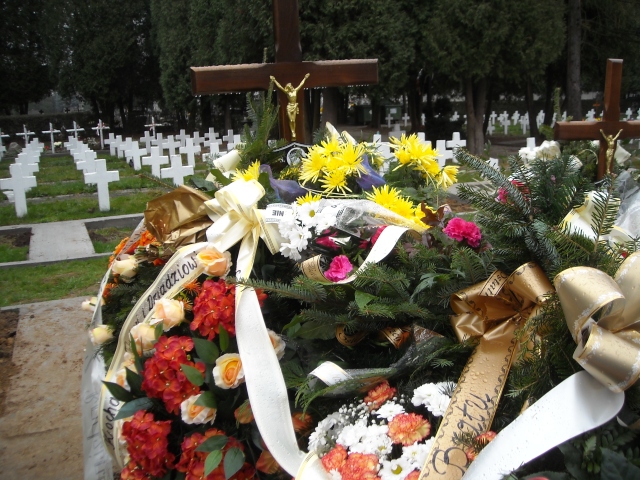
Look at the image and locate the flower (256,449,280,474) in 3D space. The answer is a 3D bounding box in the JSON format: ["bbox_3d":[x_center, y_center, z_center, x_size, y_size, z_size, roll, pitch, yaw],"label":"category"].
[{"bbox_3d":[-0.101,0.435,1.270,0.052,0.055,0.050,-2,11,0],"label":"flower"}]

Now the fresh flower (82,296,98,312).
[{"bbox_3d":[-0.580,0.165,1.650,0.050,0.045,0.050,-9,13,-31],"label":"fresh flower"}]

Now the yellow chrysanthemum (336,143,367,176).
[{"bbox_3d":[0.097,-0.249,2.000,0.092,0.100,0.070,-3,11,-9],"label":"yellow chrysanthemum"}]

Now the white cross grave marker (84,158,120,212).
[{"bbox_3d":[-3.672,-0.918,10.900,0.530,0.870,0.120,-6,12,-22],"label":"white cross grave marker"}]

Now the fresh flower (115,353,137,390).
[{"bbox_3d":[-0.415,0.280,1.380,0.052,0.072,0.052,1,12,17],"label":"fresh flower"}]

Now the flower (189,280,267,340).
[{"bbox_3d":[-0.180,0.136,1.270,0.150,0.125,0.100,0,-24,6],"label":"flower"}]

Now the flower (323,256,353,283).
[{"bbox_3d":[0.041,0.062,1.420,0.062,0.060,0.050,-3,-13,-9],"label":"flower"}]

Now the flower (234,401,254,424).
[{"bbox_3d":[-0.141,0.325,1.220,0.045,0.048,0.042,-1,-24,-1],"label":"flower"}]

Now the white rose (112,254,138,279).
[{"bbox_3d":[-0.475,0.065,1.580,0.057,0.056,0.057,8,15,40],"label":"white rose"}]

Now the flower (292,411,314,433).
[{"bbox_3d":[-0.035,0.342,1.220,0.050,0.048,0.042,-3,-24,-7],"label":"flower"}]

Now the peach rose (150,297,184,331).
[{"bbox_3d":[-0.299,0.148,1.270,0.068,0.066,0.060,4,-19,27],"label":"peach rose"}]

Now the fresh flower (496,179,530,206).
[{"bbox_3d":[0.553,-0.136,1.850,0.100,0.075,0.075,1,11,11],"label":"fresh flower"}]

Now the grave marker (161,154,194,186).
[{"bbox_3d":[-2.487,-1.038,11.374,0.585,0.870,0.150,-6,12,-25],"label":"grave marker"}]

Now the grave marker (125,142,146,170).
[{"bbox_3d":[-4.790,-2.168,16.800,0.580,0.780,0.120,-6,12,-23],"label":"grave marker"}]

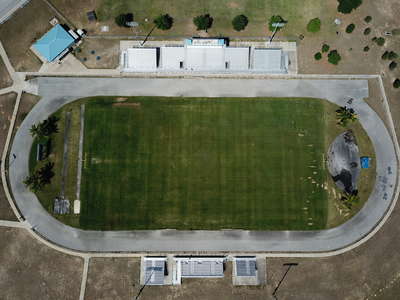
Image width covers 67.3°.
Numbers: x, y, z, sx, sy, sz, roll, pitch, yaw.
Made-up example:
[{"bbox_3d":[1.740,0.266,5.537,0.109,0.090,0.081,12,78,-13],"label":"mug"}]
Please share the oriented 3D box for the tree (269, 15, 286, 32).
[{"bbox_3d":[36.572,-60.082,142.677,7.000,6.300,7.000,0,85,0],"label":"tree"}]

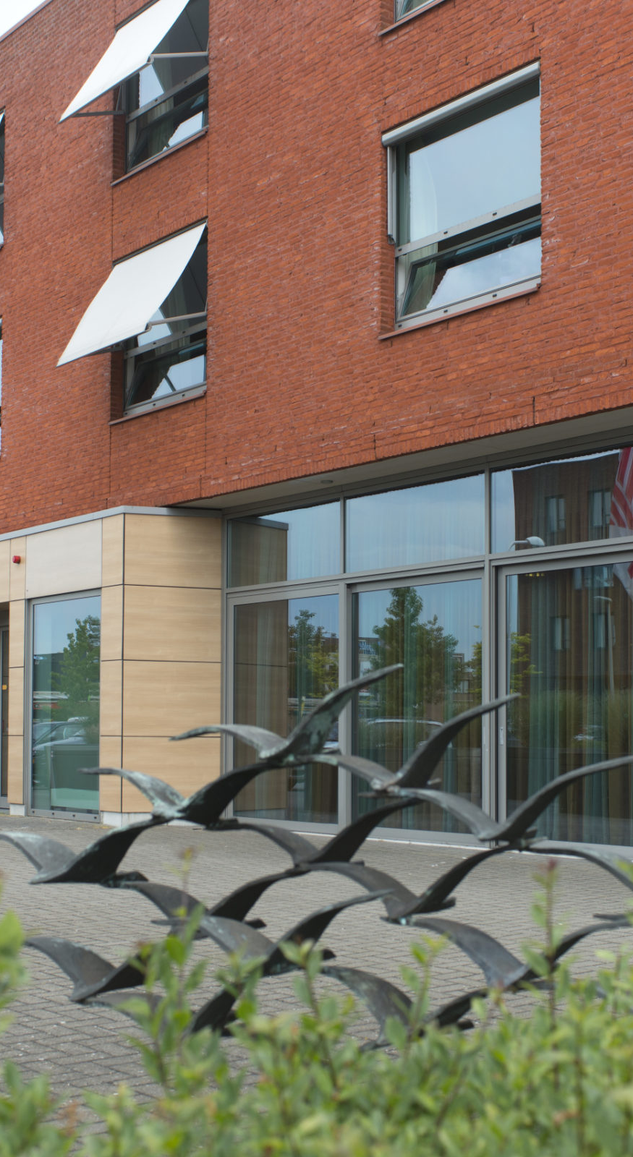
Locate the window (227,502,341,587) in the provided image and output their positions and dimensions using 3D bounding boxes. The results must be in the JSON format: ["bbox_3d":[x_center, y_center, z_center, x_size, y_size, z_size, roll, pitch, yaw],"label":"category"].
[{"bbox_3d":[-0.390,-0.338,16.227,0.100,0.772,2.019,3,-5,-38],"label":"window"}]

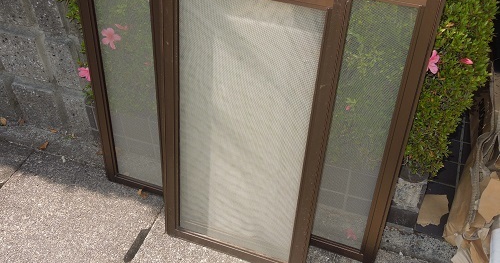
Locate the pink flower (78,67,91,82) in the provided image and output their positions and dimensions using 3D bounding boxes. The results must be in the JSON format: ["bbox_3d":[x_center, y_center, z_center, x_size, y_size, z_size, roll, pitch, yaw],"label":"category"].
[{"bbox_3d":[-0.452,-0.157,1.396,0.050,0.048,0.035,21,46,24],"label":"pink flower"}]

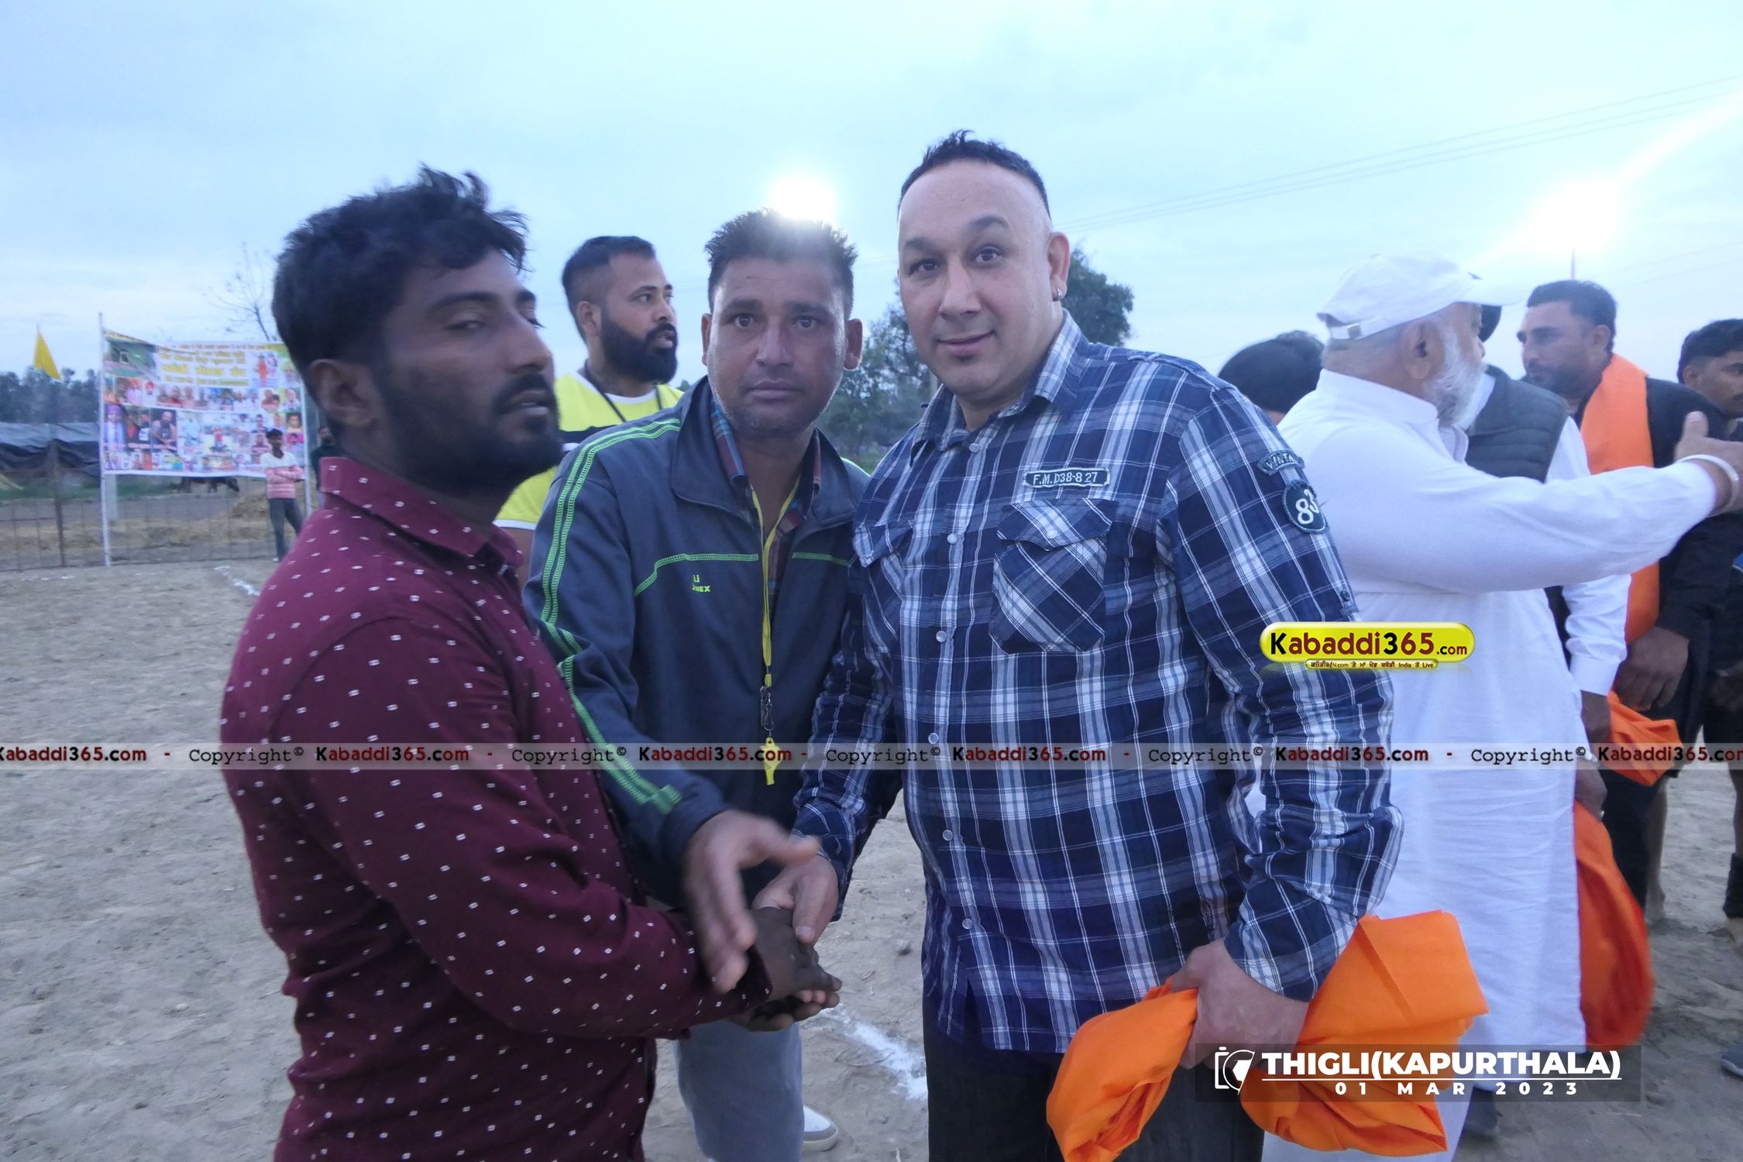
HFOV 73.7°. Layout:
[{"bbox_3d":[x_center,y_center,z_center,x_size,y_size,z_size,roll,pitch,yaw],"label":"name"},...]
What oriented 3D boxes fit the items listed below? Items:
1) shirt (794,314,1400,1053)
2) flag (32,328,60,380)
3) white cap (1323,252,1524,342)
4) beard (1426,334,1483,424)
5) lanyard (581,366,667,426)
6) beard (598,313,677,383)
[{"bbox_3d":[0.210,0.090,1.250,0.590,0.750,0.410,5,8,38],"label":"shirt"},{"bbox_3d":[-10.298,-2.839,14.500,0.360,0.650,0.140,-3,7,-30],"label":"flag"},{"bbox_3d":[0.753,-0.391,1.600,0.272,0.125,0.180,-7,6,5],"label":"white cap"},{"bbox_3d":[0.794,-0.277,1.600,0.110,0.135,0.140,0,6,4],"label":"beard"},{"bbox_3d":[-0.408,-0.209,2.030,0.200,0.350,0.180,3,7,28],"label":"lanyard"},{"bbox_3d":[-0.395,-0.409,2.050,0.125,0.130,0.150,3,7,24],"label":"beard"}]

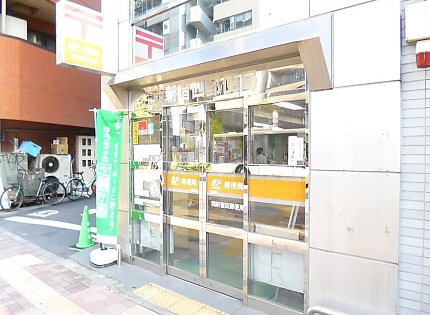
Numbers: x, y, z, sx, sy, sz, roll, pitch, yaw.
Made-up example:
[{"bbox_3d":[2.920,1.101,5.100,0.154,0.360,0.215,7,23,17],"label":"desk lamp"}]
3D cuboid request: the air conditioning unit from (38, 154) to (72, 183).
[{"bbox_3d":[-5.332,0.548,9.806,0.340,1.280,0.945,1,1,37],"label":"air conditioning unit"}]

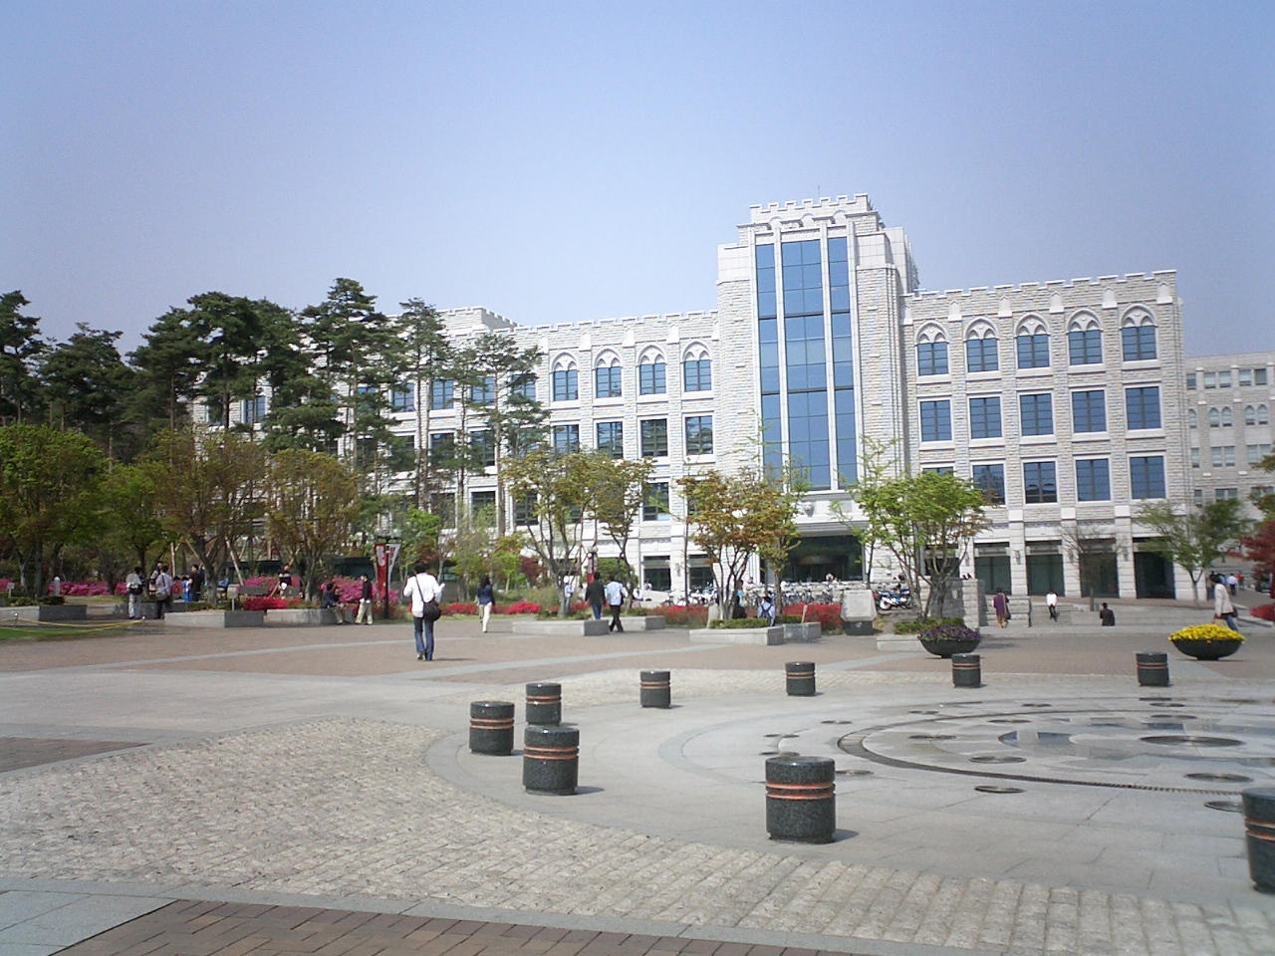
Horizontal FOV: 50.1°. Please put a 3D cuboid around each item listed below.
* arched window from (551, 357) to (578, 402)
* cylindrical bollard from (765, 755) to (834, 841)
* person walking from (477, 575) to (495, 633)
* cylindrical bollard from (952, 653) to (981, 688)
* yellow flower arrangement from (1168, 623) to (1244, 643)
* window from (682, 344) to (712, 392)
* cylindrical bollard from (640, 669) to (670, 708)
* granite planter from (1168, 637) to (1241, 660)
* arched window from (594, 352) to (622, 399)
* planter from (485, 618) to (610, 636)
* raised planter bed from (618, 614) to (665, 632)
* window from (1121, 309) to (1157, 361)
[{"bbox_3d":[-4.876,-6.679,91.380,1.970,3.150,0.300,-3,-5,16],"label":"arched window"},{"bbox_3d":[0.853,1.681,7.142,0.345,0.403,0.345,-2,-5,0],"label":"cylindrical bollard"},{"bbox_3d":[-4.258,3.532,38.200,0.500,1.640,0.420,-2,-5,5],"label":"person walking"},{"bbox_3d":[3.930,2.310,16.250,0.320,0.370,0.320,-1,-5,0],"label":"cylindrical bollard"},{"bbox_3d":[9.724,2.665,23.323,1.210,0.290,1.210,-2,-5,0],"label":"yellow flower arrangement"},{"bbox_3d":[3.663,-6.752,83.733,1.884,3.028,0.300,-3,-5,16],"label":"window"},{"bbox_3d":[0.190,2.210,14.300,0.320,0.370,0.320,-1,-5,0],"label":"cylindrical bollard"},{"bbox_3d":[9.732,2.934,23.300,1.108,0.360,1.108,-2,-5,0],"label":"granite planter"},{"bbox_3d":[-1.979,-6.943,91.786,1.940,3.150,0.300,-3,-6,17],"label":"arched window"},{"bbox_3d":[-2.197,4.355,39.540,2.140,0.430,2.140,-3,-5,16],"label":"planter"},{"bbox_3d":[-0.446,4.681,43.628,2.120,0.430,2.120,-3,-5,16],"label":"raised planter bed"},{"bbox_3d":[28.183,-8.033,76.603,1.992,2.917,0.300,-3,-5,16],"label":"window"}]

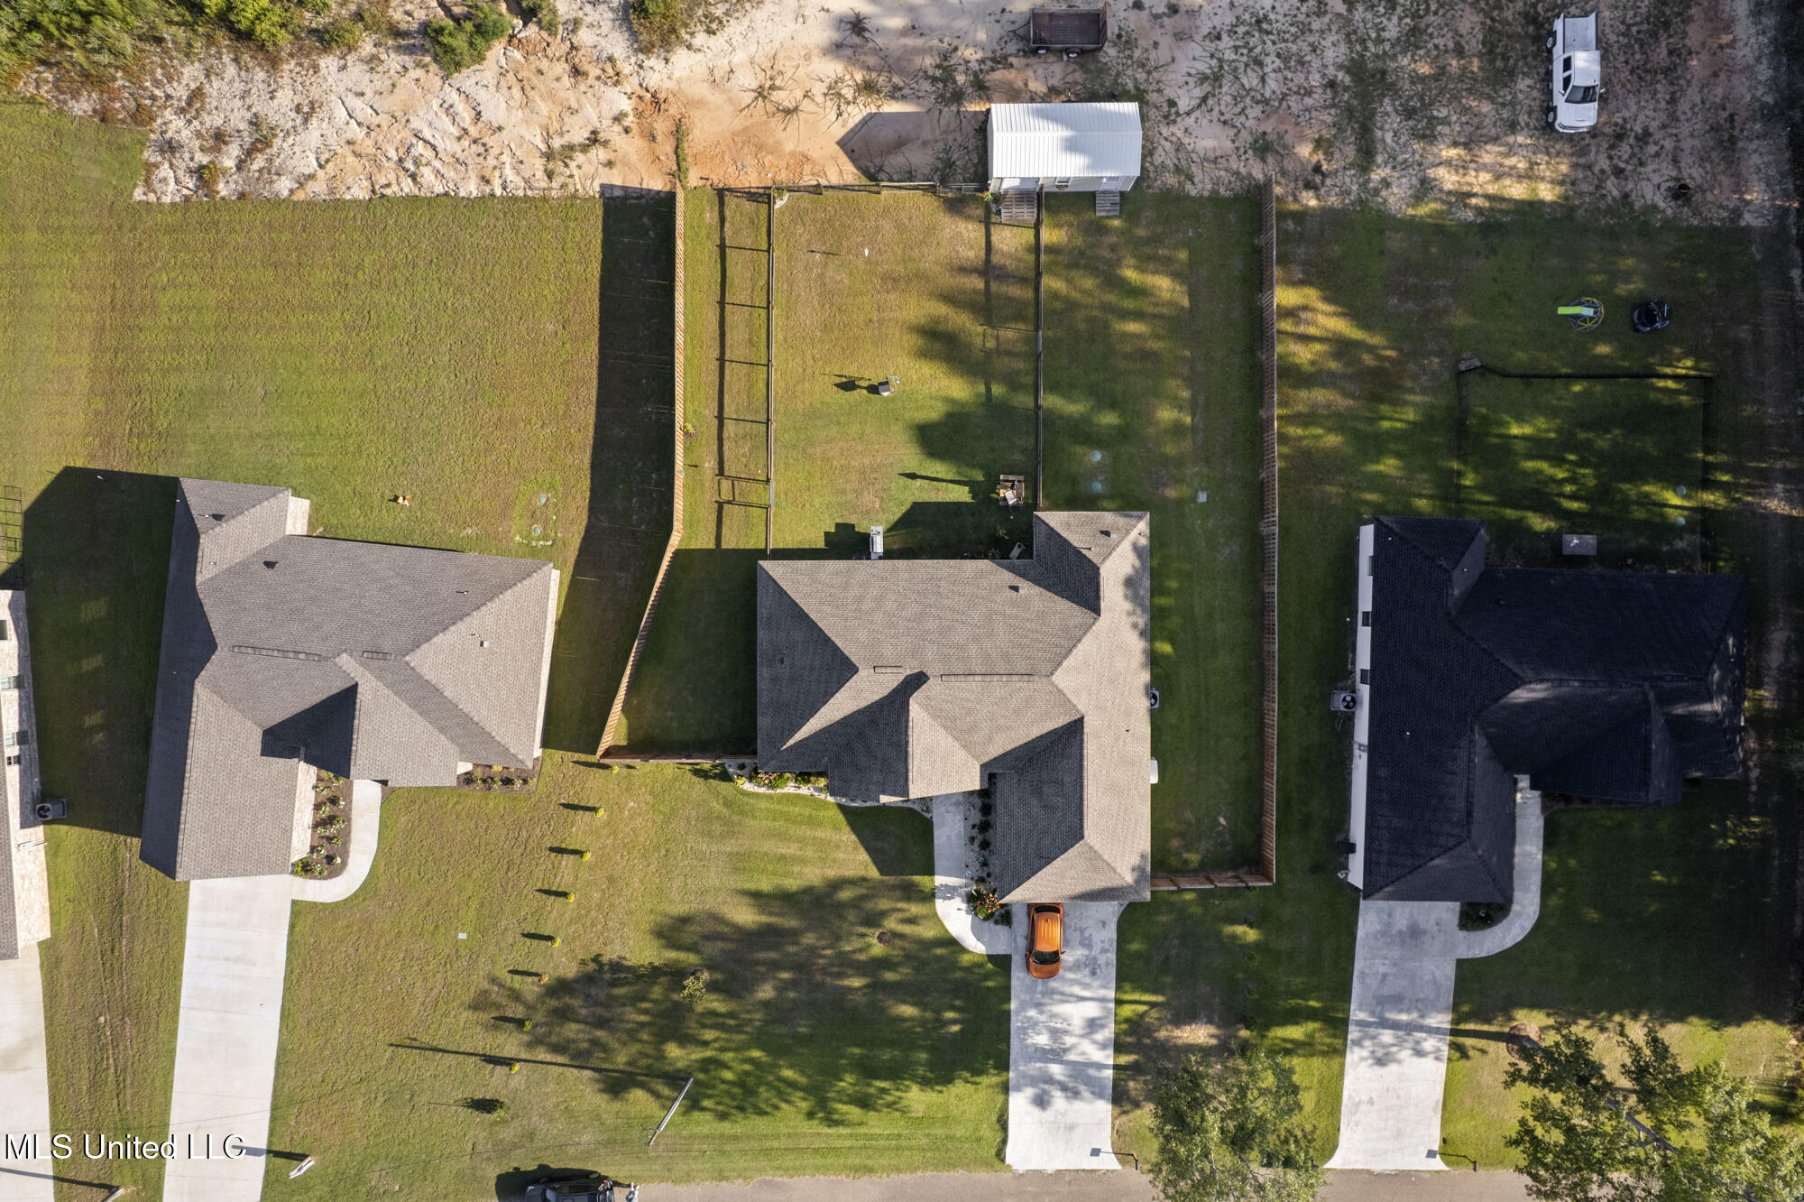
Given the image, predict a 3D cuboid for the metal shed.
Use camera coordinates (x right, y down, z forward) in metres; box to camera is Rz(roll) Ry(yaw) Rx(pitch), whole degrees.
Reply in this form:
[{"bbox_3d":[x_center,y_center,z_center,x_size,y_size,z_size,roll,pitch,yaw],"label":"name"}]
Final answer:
[{"bbox_3d":[8.250,-23.150,56.400,7.450,3.300,3.650,0,90,1],"label":"metal shed"}]

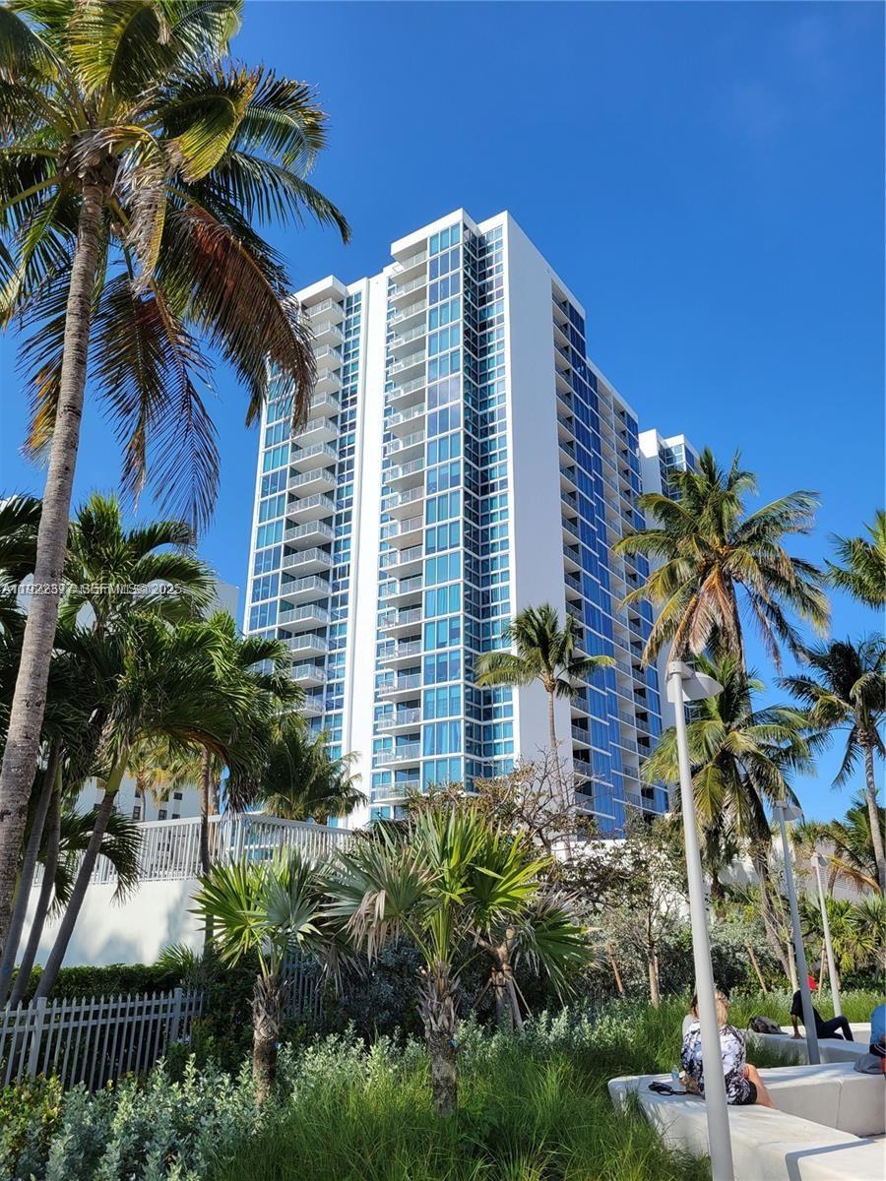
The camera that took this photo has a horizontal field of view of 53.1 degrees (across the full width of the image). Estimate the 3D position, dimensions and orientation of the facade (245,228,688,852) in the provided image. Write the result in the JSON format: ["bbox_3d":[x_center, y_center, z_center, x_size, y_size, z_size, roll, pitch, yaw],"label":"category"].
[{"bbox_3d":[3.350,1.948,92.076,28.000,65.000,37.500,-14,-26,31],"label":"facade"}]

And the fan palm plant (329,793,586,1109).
[{"bbox_3d":[0.118,2.993,7.097,1.950,2.550,1.800,0,-22,1],"label":"fan palm plant"}]

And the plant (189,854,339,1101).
[{"bbox_3d":[-1.569,3.296,7.404,1.250,2.200,1.250,4,-22,-10],"label":"plant"}]

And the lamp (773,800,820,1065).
[{"bbox_3d":[4.706,4.443,11.430,0.430,3.400,0.280,-7,-23,18],"label":"lamp"}]

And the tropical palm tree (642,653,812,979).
[{"bbox_3d":[6.929,5.203,20.538,4.100,7.900,4.100,-7,-23,17],"label":"tropical palm tree"}]

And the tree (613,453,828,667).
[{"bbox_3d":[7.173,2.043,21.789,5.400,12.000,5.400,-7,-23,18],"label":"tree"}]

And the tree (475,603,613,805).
[{"bbox_3d":[3.944,5.753,32.146,4.800,11.400,4.800,-2,-22,7],"label":"tree"}]

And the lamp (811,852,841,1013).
[{"bbox_3d":[7.978,7.071,18.032,0.430,3.400,0.280,-7,-23,18],"label":"lamp"}]

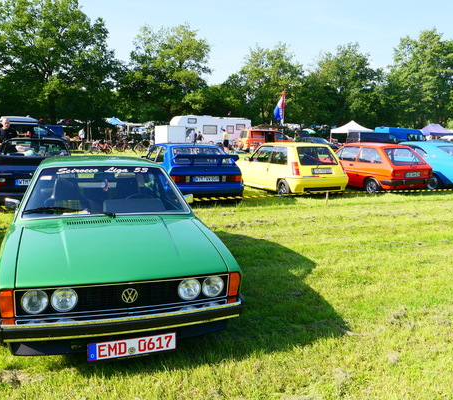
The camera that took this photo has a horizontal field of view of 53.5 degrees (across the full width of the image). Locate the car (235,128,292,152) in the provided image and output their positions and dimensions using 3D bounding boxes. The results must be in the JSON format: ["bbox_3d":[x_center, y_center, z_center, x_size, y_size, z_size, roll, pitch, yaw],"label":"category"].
[{"bbox_3d":[3.623,-5.382,40.344,4.800,1.950,1.880,-3,10,-30],"label":"car"}]

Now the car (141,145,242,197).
[{"bbox_3d":[-0.983,-0.797,11.477,1.700,1.370,4.400,-2,9,-15],"label":"car"}]

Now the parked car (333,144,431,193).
[{"bbox_3d":[3.784,-0.925,12.764,1.580,1.350,3.600,-3,10,-29],"label":"parked car"}]

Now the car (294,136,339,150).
[{"bbox_3d":[6.323,-3.761,31.785,1.700,1.420,4.100,-3,9,-21],"label":"car"}]

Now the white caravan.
[{"bbox_3d":[-1.316,-5.630,38.593,6.700,3.050,2.300,-2,9,-16],"label":"white caravan"}]

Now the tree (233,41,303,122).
[{"bbox_3d":[5.481,-13.464,58.661,10.500,12.800,10.000,0,8,0],"label":"tree"}]

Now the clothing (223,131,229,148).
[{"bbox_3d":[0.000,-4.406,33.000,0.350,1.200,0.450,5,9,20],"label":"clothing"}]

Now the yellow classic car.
[{"bbox_3d":[1.677,-0.947,12.608,1.600,1.370,3.600,-3,9,-22],"label":"yellow classic car"}]

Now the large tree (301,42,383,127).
[{"bbox_3d":[15.381,-13.405,58.661,11.000,12.800,10.500,0,8,0],"label":"large tree"}]

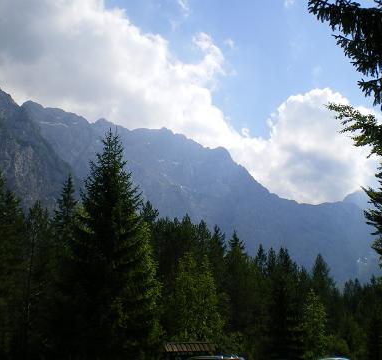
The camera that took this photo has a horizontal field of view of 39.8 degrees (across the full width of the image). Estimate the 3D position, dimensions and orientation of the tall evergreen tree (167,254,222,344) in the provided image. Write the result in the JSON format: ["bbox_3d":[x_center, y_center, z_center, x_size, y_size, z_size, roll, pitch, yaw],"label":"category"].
[{"bbox_3d":[0.193,7.596,29.095,3.300,7.400,3.300,-1,-19,0],"label":"tall evergreen tree"}]

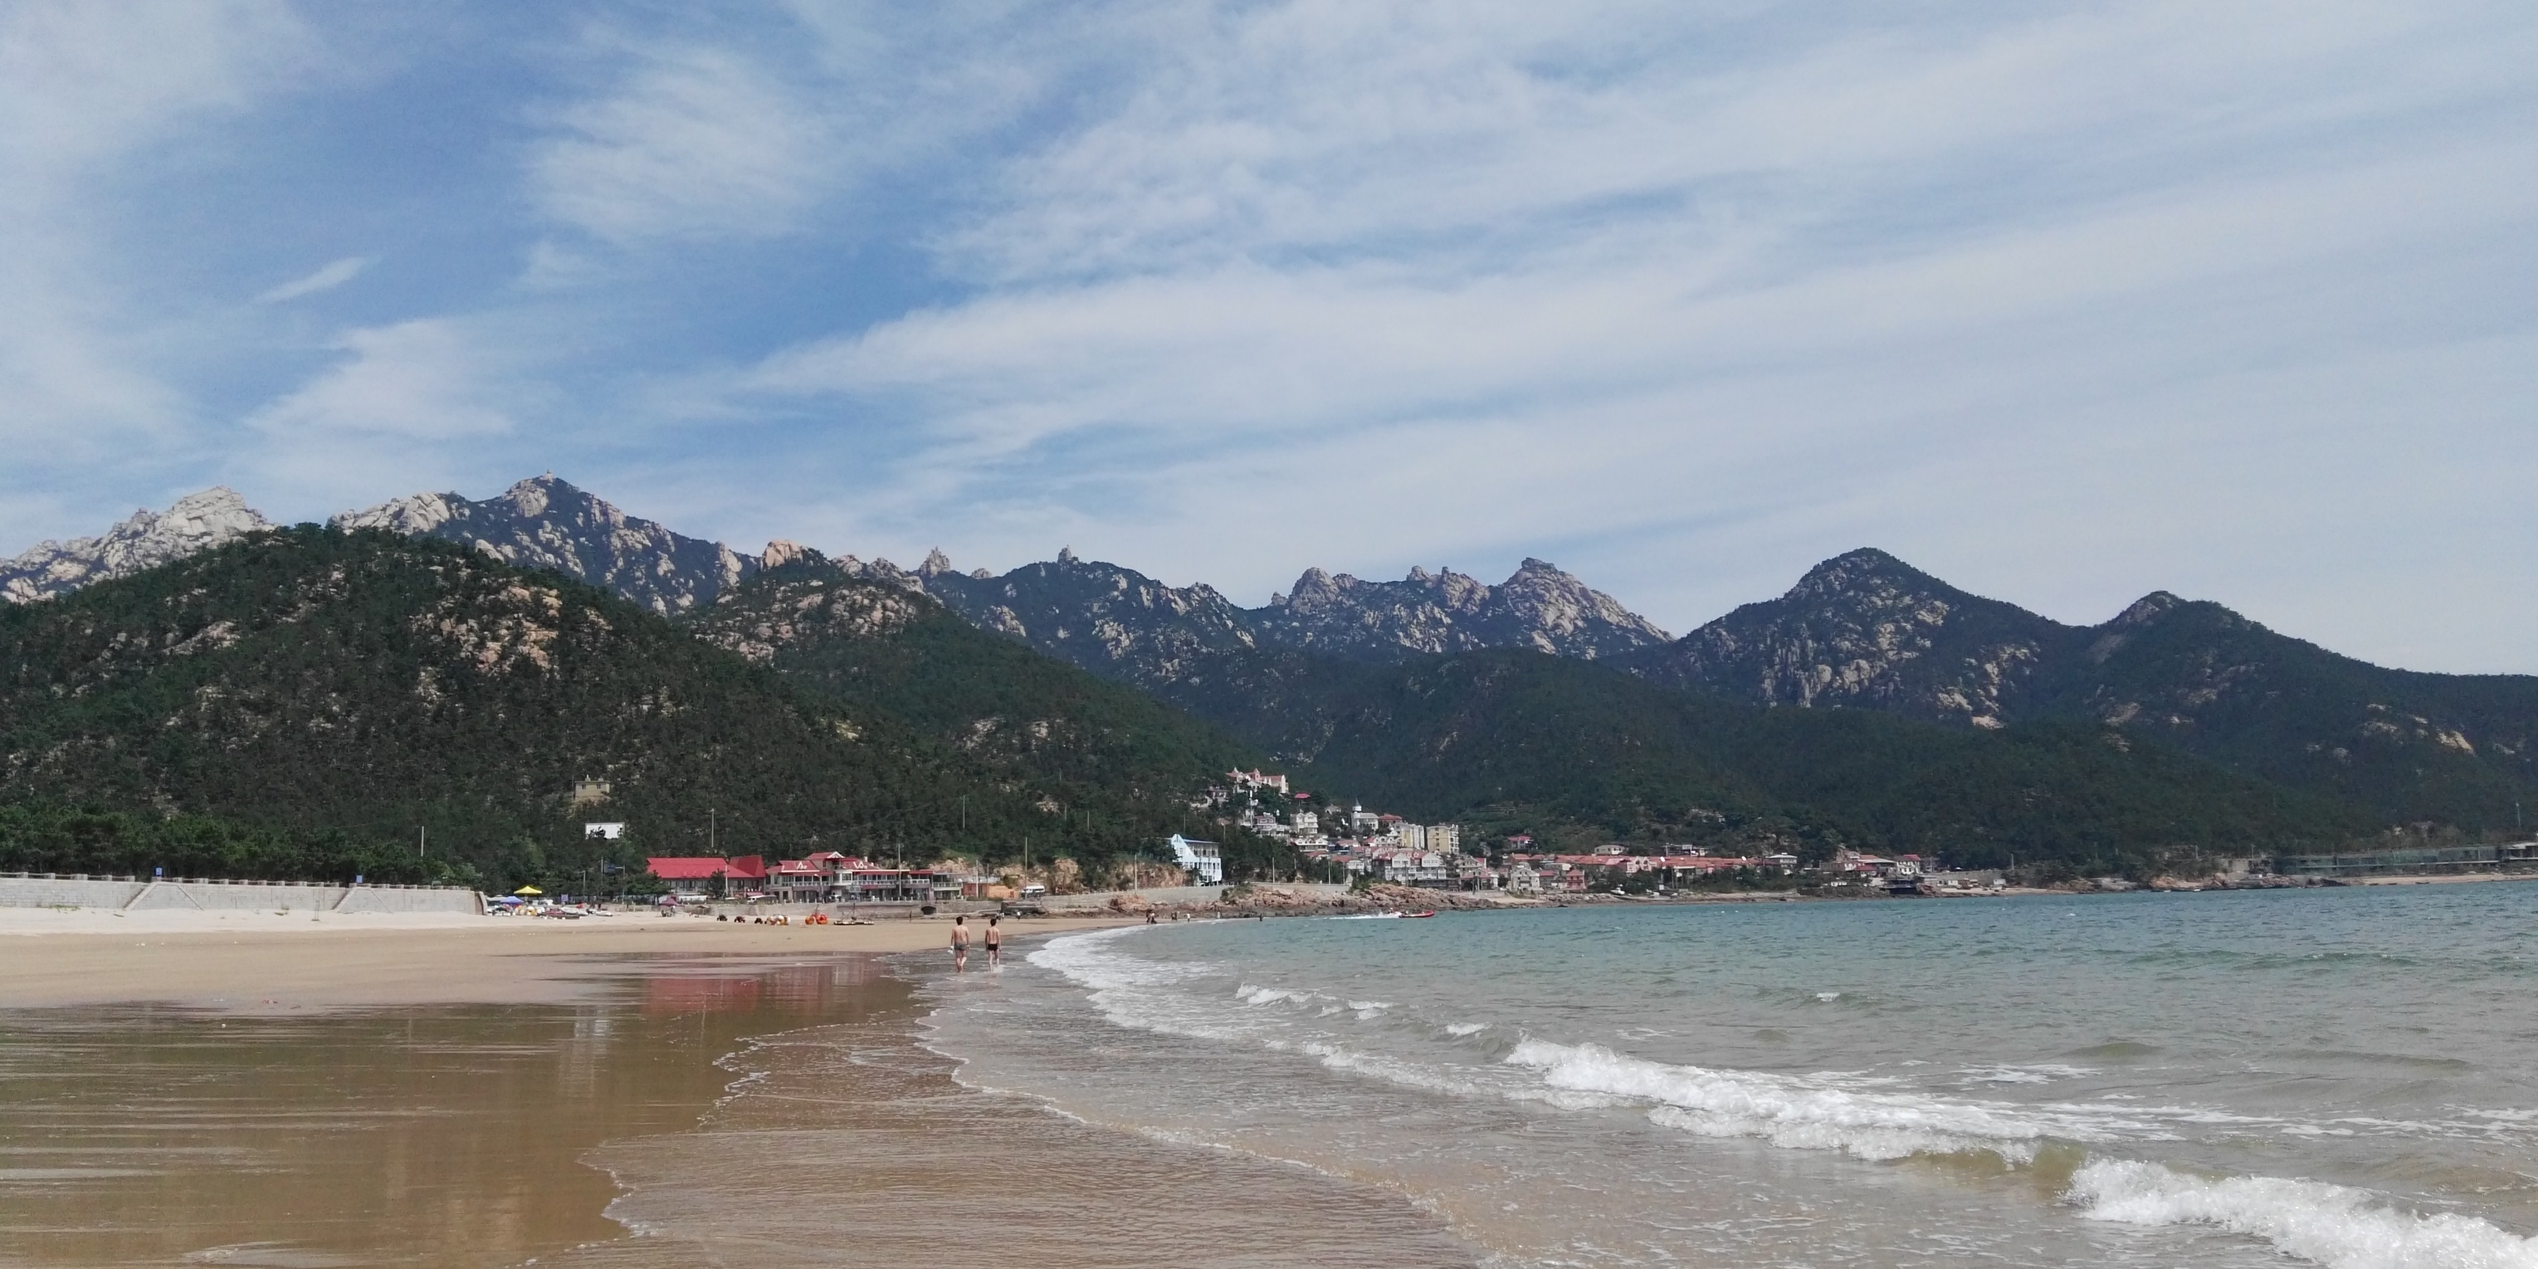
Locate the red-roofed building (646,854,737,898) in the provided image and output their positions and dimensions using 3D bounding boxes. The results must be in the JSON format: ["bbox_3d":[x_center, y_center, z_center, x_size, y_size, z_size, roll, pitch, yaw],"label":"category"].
[{"bbox_3d":[-93.505,39.731,335.000,14.500,7.100,9.000,2,-9,-27],"label":"red-roofed building"}]

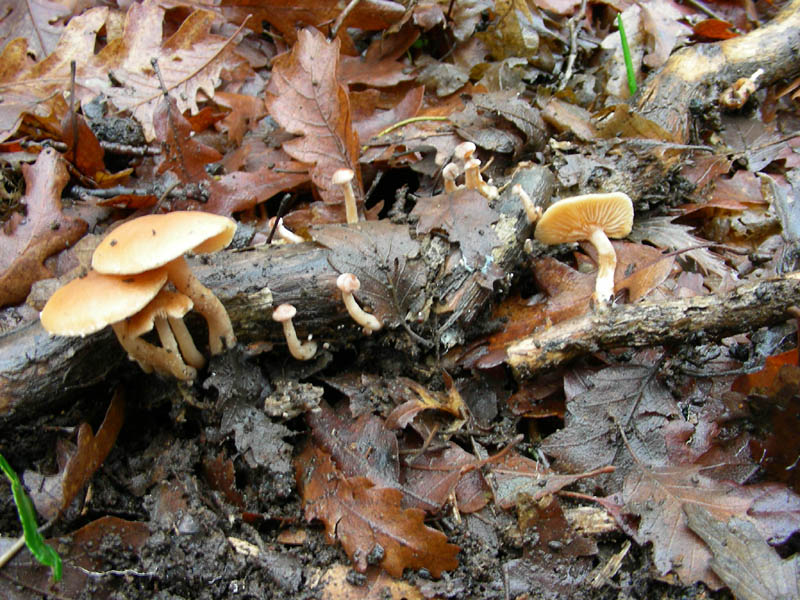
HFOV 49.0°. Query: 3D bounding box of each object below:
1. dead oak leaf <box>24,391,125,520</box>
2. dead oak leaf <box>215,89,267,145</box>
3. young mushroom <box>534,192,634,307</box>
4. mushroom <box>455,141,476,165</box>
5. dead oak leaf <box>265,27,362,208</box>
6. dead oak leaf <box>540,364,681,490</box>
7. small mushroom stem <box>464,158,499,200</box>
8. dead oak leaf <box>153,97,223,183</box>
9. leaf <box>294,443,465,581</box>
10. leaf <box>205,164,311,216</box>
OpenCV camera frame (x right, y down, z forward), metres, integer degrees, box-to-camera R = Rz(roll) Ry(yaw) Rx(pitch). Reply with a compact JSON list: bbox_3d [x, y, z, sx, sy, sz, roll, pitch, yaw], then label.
[{"bbox_3d":[-0.123,0.059,0.335,0.025,0.015,0.054,33,52,-24],"label":"dead oak leaf"},{"bbox_3d":[-0.090,-0.103,0.495,0.027,0.010,0.034,-14,54,-10],"label":"dead oak leaf"},{"bbox_3d":[0.079,-0.022,0.385,0.042,0.047,0.031,0,32,0],"label":"young mushroom"},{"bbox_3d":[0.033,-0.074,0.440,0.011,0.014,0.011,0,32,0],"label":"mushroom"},{"bbox_3d":[-0.048,-0.101,0.475,0.046,0.015,0.100,-11,60,-3],"label":"dead oak leaf"},{"bbox_3d":[0.086,0.050,0.355,0.048,0.010,0.056,18,45,19],"label":"dead oak leaf"},{"bbox_3d":[0.040,-0.060,0.435,0.017,0.021,0.012,0,32,0],"label":"small mushroom stem"},{"bbox_3d":[-0.115,-0.087,0.475,0.030,0.013,0.050,-20,62,-11],"label":"dead oak leaf"},{"bbox_3d":[-0.009,0.075,0.323,0.065,0.011,0.034,29,50,28],"label":"leaf"},{"bbox_3d":[-0.073,-0.057,0.455,0.055,0.011,0.026,-23,44,-26],"label":"leaf"}]

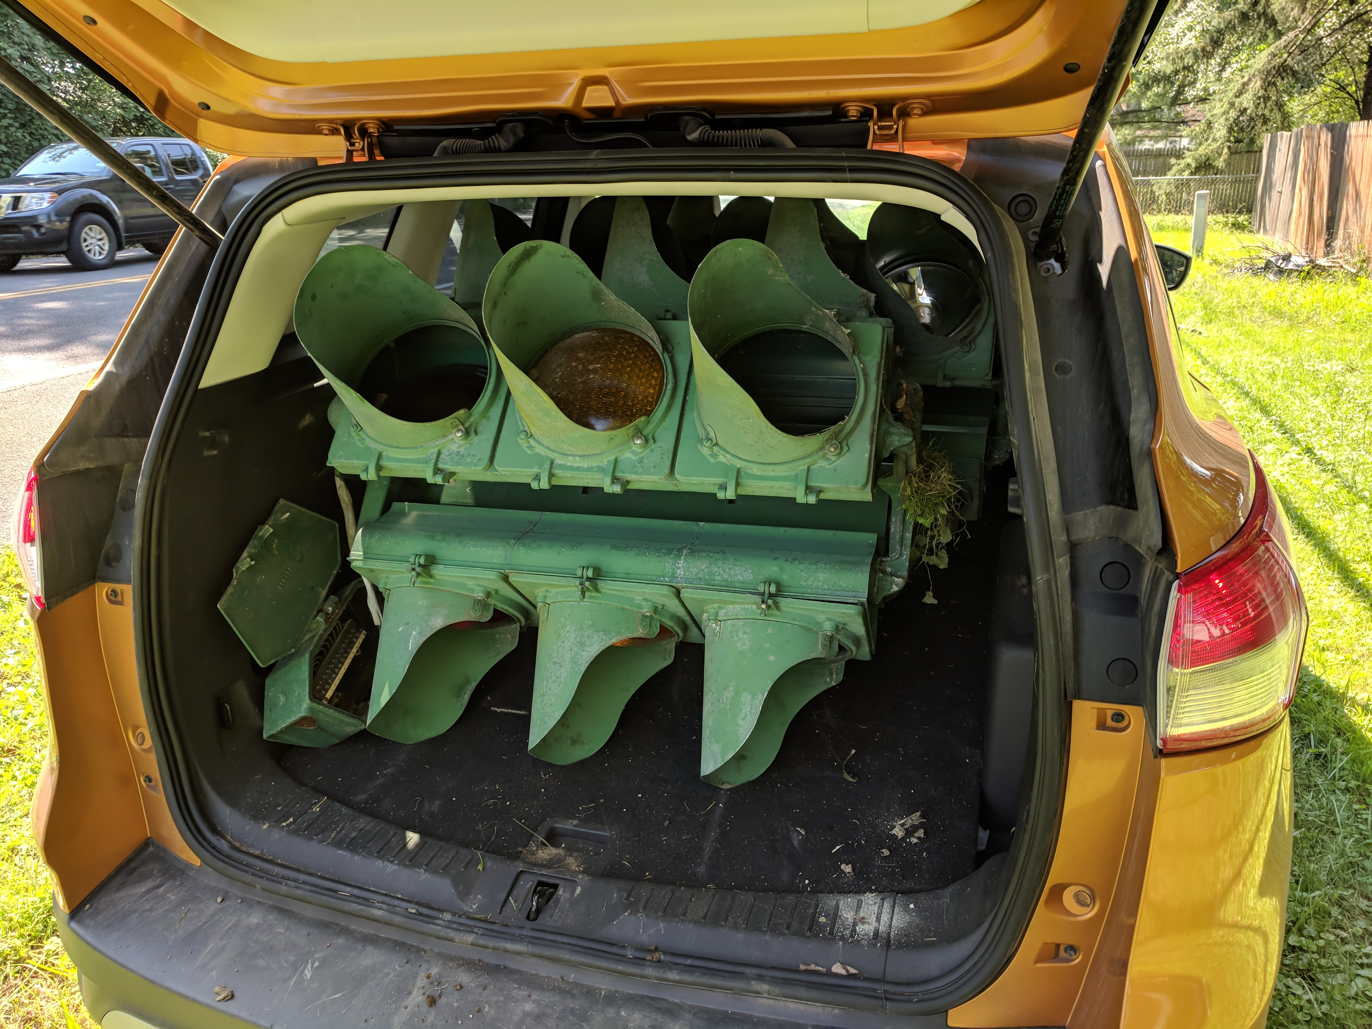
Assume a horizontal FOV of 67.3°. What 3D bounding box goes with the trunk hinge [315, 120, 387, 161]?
[{"bbox_3d":[-0.446,-0.500,1.380,0.092,0.055,0.050,5,19,16],"label":"trunk hinge"}]

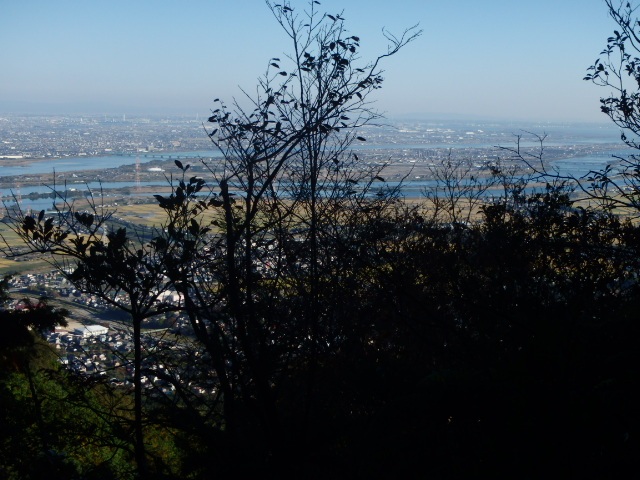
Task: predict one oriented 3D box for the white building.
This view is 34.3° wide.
[{"bbox_3d":[-366.890,143.910,1664.620,43.500,13.000,28.000,-5,9,-37],"label":"white building"}]

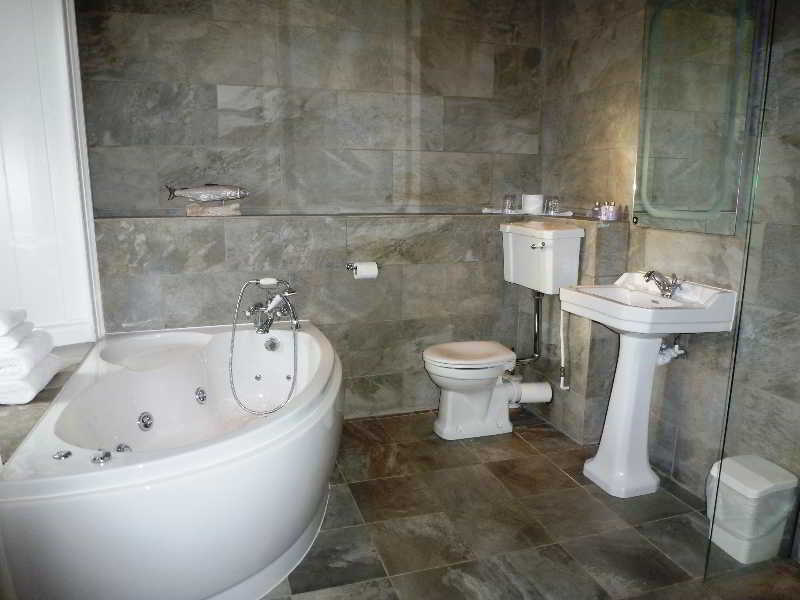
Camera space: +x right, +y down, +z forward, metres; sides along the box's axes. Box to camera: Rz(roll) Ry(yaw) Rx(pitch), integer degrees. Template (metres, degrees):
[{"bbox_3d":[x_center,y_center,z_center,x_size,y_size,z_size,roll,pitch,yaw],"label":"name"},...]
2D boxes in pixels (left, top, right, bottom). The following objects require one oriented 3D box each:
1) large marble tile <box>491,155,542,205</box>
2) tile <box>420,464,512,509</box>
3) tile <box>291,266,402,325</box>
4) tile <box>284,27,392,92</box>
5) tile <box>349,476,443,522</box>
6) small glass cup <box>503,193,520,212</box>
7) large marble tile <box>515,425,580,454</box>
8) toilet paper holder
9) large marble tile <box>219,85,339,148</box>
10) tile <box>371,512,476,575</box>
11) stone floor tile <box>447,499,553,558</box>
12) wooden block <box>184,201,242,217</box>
[{"bbox_3d":[0.682,-0.705,3.276,0.301,0.300,0.012,-3,10,-16],"label":"large marble tile"},{"bbox_3d":[0.264,0.770,2.285,0.298,0.012,0.313,-3,10,-16],"label":"tile"},{"bbox_3d":[-0.273,-0.023,2.910,0.597,0.302,0.012,-3,11,-17],"label":"tile"},{"bbox_3d":[-0.323,-1.232,2.857,0.597,0.297,0.012,-3,11,-17],"label":"tile"},{"bbox_3d":[-0.025,0.787,2.202,0.303,0.012,0.313,-3,10,-16],"label":"tile"},{"bbox_3d":[0.632,-0.551,3.143,0.080,0.100,0.080,0,10,0],"label":"small glass cup"},{"bbox_3d":[0.757,0.705,2.778,0.245,0.015,0.300,-3,10,-16],"label":"large marble tile"},{"bbox_3d":[-0.198,-0.149,2.847,0.165,0.085,0.105,-3,11,-17],"label":"toilet paper holder"},{"bbox_3d":[-0.617,-0.929,2.853,0.605,0.302,0.012,-3,10,-16],"label":"large marble tile"},{"bbox_3d":[0.066,0.844,1.931,0.302,0.012,0.302,-3,11,-17],"label":"tile"},{"bbox_3d":[0.358,0.838,2.040,0.303,0.015,0.302,-3,10,-16],"label":"stone floor tile"},{"bbox_3d":[-0.918,-0.447,2.717,0.258,0.072,0.085,-3,10,-16],"label":"wooden block"}]

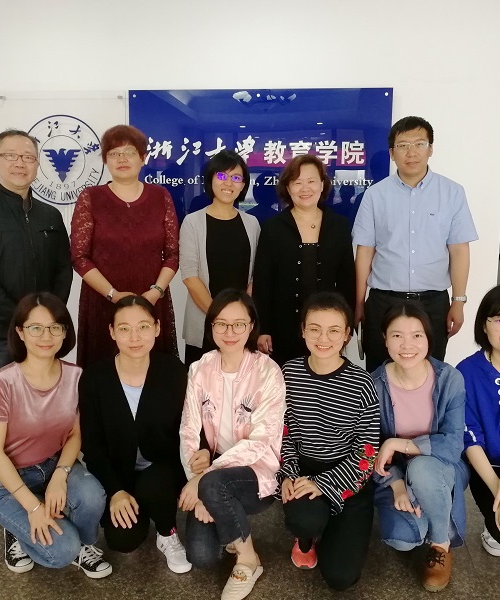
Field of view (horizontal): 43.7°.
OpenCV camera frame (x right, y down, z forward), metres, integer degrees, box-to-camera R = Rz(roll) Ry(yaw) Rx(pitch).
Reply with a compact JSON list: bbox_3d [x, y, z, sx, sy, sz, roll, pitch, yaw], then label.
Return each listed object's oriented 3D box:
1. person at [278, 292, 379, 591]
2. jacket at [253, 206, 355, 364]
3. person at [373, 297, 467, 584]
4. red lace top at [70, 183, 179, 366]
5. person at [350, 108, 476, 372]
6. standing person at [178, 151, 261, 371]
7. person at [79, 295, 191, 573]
[{"bbox_3d":[0.298,0.480,2.460,0.430,1.053,0.670,1,8,4],"label":"person"},{"bbox_3d":[0.236,-0.035,2.701,0.450,0.723,0.300,0,8,-5],"label":"jacket"},{"bbox_3d":[0.653,0.502,2.463,0.460,1.016,0.670,3,8,17],"label":"person"},{"bbox_3d":[-0.514,-0.063,2.597,0.460,0.830,0.300,-1,8,-14],"label":"red lace top"},{"bbox_3d":[0.710,0.100,2.709,0.530,1.746,0.320,2,8,7],"label":"person"},{"bbox_3d":[-0.133,0.165,2.730,0.400,1.592,0.300,-1,8,-13],"label":"standing person"},{"bbox_3d":[-0.470,0.471,2.541,0.460,1.029,0.670,0,8,-8],"label":"person"}]

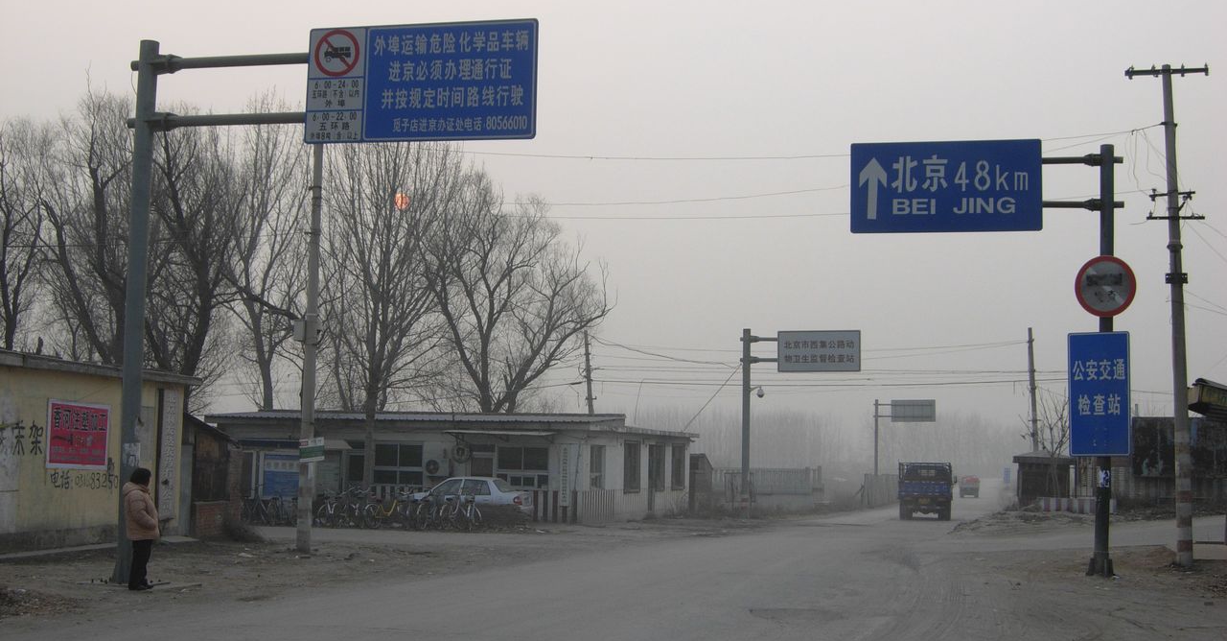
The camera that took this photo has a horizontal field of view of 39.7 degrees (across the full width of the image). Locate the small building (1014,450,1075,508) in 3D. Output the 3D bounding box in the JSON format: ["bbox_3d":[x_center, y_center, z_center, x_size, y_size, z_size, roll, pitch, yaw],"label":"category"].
[{"bbox_3d":[16.152,6.038,63.896,2.200,2.350,2.200,0,-5,14],"label":"small building"}]

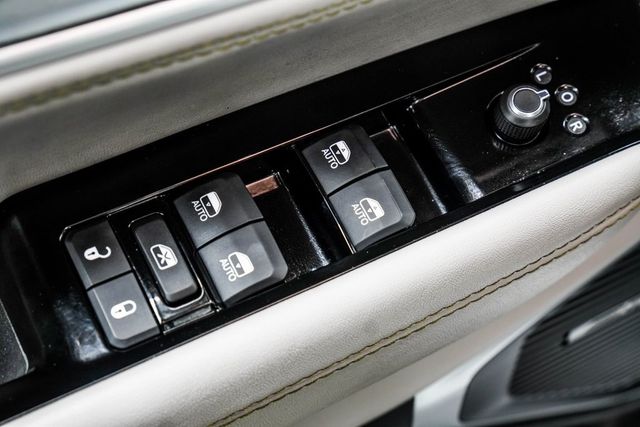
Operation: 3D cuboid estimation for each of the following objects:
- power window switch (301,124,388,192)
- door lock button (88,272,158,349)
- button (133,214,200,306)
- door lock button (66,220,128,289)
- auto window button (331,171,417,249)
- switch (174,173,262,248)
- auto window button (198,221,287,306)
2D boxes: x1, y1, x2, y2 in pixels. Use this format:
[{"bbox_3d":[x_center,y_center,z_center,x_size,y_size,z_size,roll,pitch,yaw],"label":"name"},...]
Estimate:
[{"bbox_3d":[0.009,-0.020,0.425,0.027,0.010,0.020,-23,73,-18],"label":"power window switch"},{"bbox_3d":[-0.068,0.035,0.389,0.017,0.007,0.024,-23,73,-18],"label":"door lock button"},{"bbox_3d":[-0.055,0.017,0.398,0.011,0.006,0.030,-23,73,-18],"label":"button"},{"bbox_3d":[-0.078,0.016,0.395,0.017,0.007,0.020,-23,73,-18],"label":"door lock button"},{"bbox_3d":[0.020,-0.002,0.420,0.027,0.010,0.022,-23,73,-18],"label":"auto window button"},{"bbox_3d":[-0.037,0.000,0.408,0.027,0.010,0.020,-23,73,-18],"label":"switch"},{"bbox_3d":[-0.027,0.018,0.403,0.027,0.010,0.022,-23,73,-18],"label":"auto window button"}]

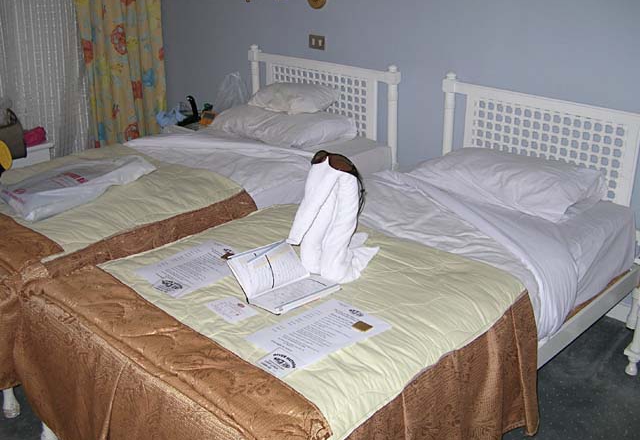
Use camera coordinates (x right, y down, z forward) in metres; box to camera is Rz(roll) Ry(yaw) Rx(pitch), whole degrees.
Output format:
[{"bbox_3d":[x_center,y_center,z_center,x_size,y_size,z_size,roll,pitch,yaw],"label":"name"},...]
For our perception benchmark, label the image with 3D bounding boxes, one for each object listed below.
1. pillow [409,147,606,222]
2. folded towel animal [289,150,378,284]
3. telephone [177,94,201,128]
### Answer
[{"bbox_3d":[0.738,-0.196,2.708,0.360,0.145,0.750,-22,31,-39],"label":"pillow"},{"bbox_3d":[0.049,-0.026,1.985,0.170,0.395,0.340,18,30,38],"label":"folded towel animal"},{"bbox_3d":[-0.809,-0.673,4.053,0.100,0.160,0.170,14,28,32],"label":"telephone"}]

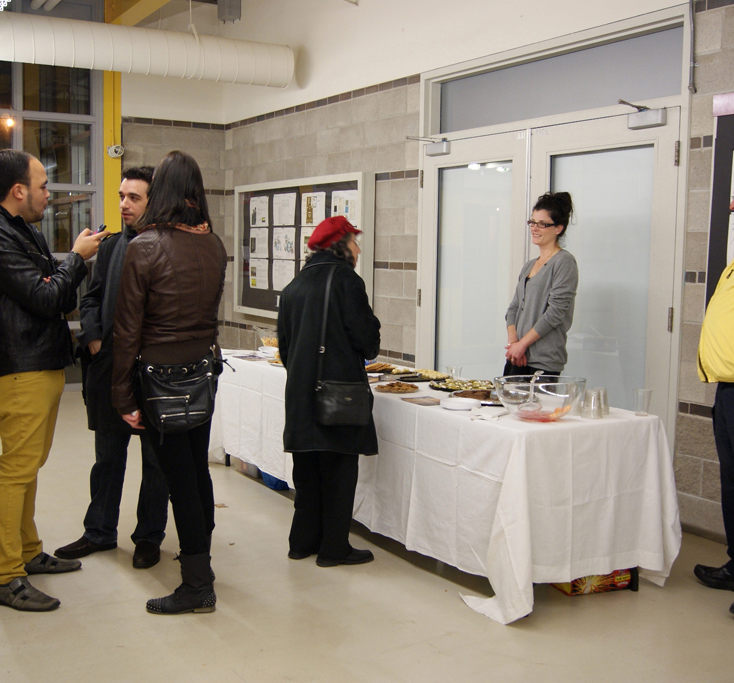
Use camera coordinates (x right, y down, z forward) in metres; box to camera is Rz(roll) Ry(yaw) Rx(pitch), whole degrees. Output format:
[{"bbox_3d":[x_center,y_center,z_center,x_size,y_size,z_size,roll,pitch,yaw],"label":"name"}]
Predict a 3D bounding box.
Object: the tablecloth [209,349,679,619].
[{"bbox_3d":[0.131,0.554,5.117,0.860,0.755,3.140,-3,7,-31],"label":"tablecloth"}]

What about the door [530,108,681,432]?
[{"bbox_3d":[1.285,-0.169,5.360,0.050,2.160,1.160,-3,7,-31],"label":"door"}]

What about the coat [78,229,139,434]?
[{"bbox_3d":[-1.113,-0.055,4.290,0.500,0.970,0.340,4,7,30],"label":"coat"}]

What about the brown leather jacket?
[{"bbox_3d":[-0.776,-0.086,3.690,0.480,0.750,0.310,-2,7,-25],"label":"brown leather jacket"}]

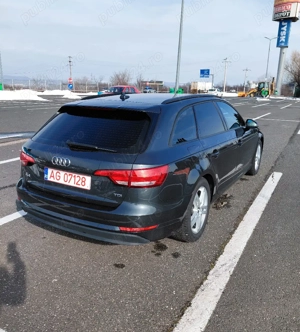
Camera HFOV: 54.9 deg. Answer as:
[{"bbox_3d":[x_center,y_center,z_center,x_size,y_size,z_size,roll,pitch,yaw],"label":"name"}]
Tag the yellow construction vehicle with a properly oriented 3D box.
[{"bbox_3d":[19.168,-14.068,52.017,5.900,3.600,2.350,3,15,7],"label":"yellow construction vehicle"}]

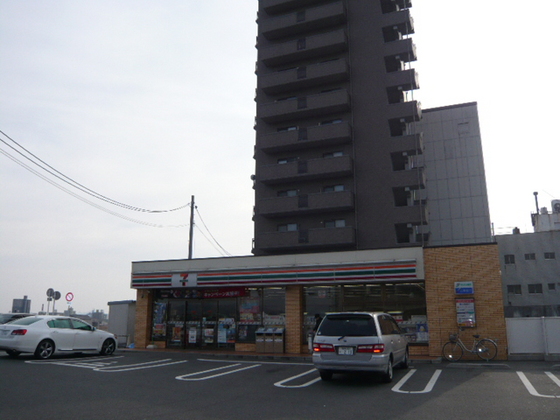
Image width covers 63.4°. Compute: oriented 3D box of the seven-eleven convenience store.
[{"bbox_3d":[0.783,4.716,22.475,13.300,4.000,9.000,-5,-14,22],"label":"seven-eleven convenience store"}]

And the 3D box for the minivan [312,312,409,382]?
[{"bbox_3d":[2.504,3.638,12.513,1.770,1.720,4.720,-6,-14,22],"label":"minivan"}]

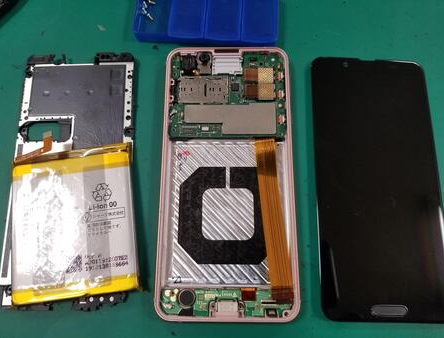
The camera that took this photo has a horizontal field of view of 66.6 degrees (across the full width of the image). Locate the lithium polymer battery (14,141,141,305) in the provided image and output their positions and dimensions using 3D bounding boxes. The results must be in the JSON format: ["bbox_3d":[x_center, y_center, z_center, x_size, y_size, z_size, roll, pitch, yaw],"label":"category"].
[{"bbox_3d":[-0.080,0.029,0.185,0.065,0.005,0.076,-7,76,-1],"label":"lithium polymer battery"}]

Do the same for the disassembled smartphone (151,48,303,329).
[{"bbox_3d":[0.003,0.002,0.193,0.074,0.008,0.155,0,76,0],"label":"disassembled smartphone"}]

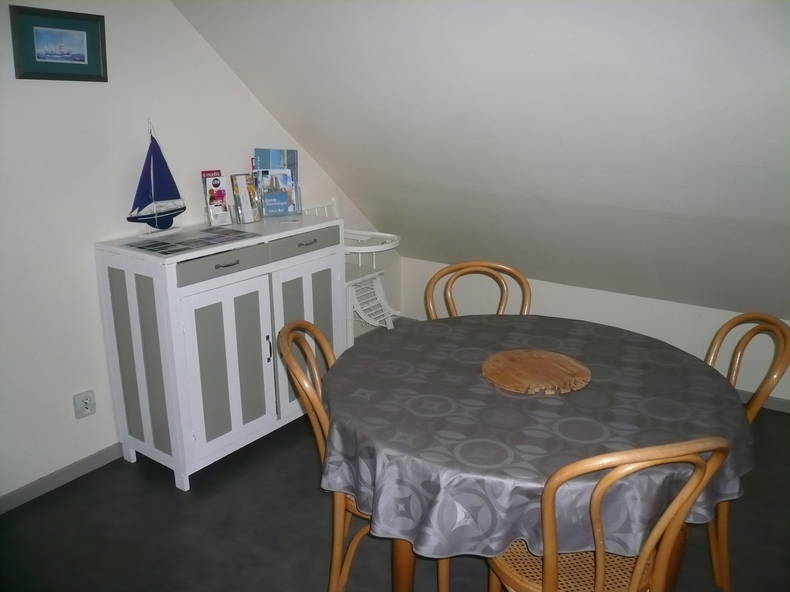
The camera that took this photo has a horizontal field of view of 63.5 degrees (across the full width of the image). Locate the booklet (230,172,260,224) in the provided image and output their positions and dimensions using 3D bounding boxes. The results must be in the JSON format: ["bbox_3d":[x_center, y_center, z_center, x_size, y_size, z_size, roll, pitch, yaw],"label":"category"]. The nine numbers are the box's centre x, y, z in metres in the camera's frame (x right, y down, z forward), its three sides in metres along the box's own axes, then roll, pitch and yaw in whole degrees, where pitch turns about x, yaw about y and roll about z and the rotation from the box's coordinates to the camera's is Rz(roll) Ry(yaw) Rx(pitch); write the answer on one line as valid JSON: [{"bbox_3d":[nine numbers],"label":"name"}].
[{"bbox_3d":[-0.677,-0.433,2.869,0.035,0.210,0.116,-5,10,40],"label":"booklet"}]

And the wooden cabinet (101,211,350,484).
[{"bbox_3d":[-0.680,0.166,2.800,0.401,0.912,0.970,12,20,33],"label":"wooden cabinet"}]

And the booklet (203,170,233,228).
[{"bbox_3d":[-0.791,-0.428,2.804,0.095,0.234,0.035,-15,9,-41],"label":"booklet"}]

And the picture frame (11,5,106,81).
[{"bbox_3d":[-1.136,-0.848,2.171,0.022,0.223,0.324,18,24,30],"label":"picture frame"}]

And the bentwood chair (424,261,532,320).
[{"bbox_3d":[0.335,0.363,2.240,0.420,0.880,0.500,-2,17,-8],"label":"bentwood chair"}]

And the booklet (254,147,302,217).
[{"bbox_3d":[-0.555,-0.538,3.048,0.197,0.308,0.050,-6,7,-22],"label":"booklet"}]

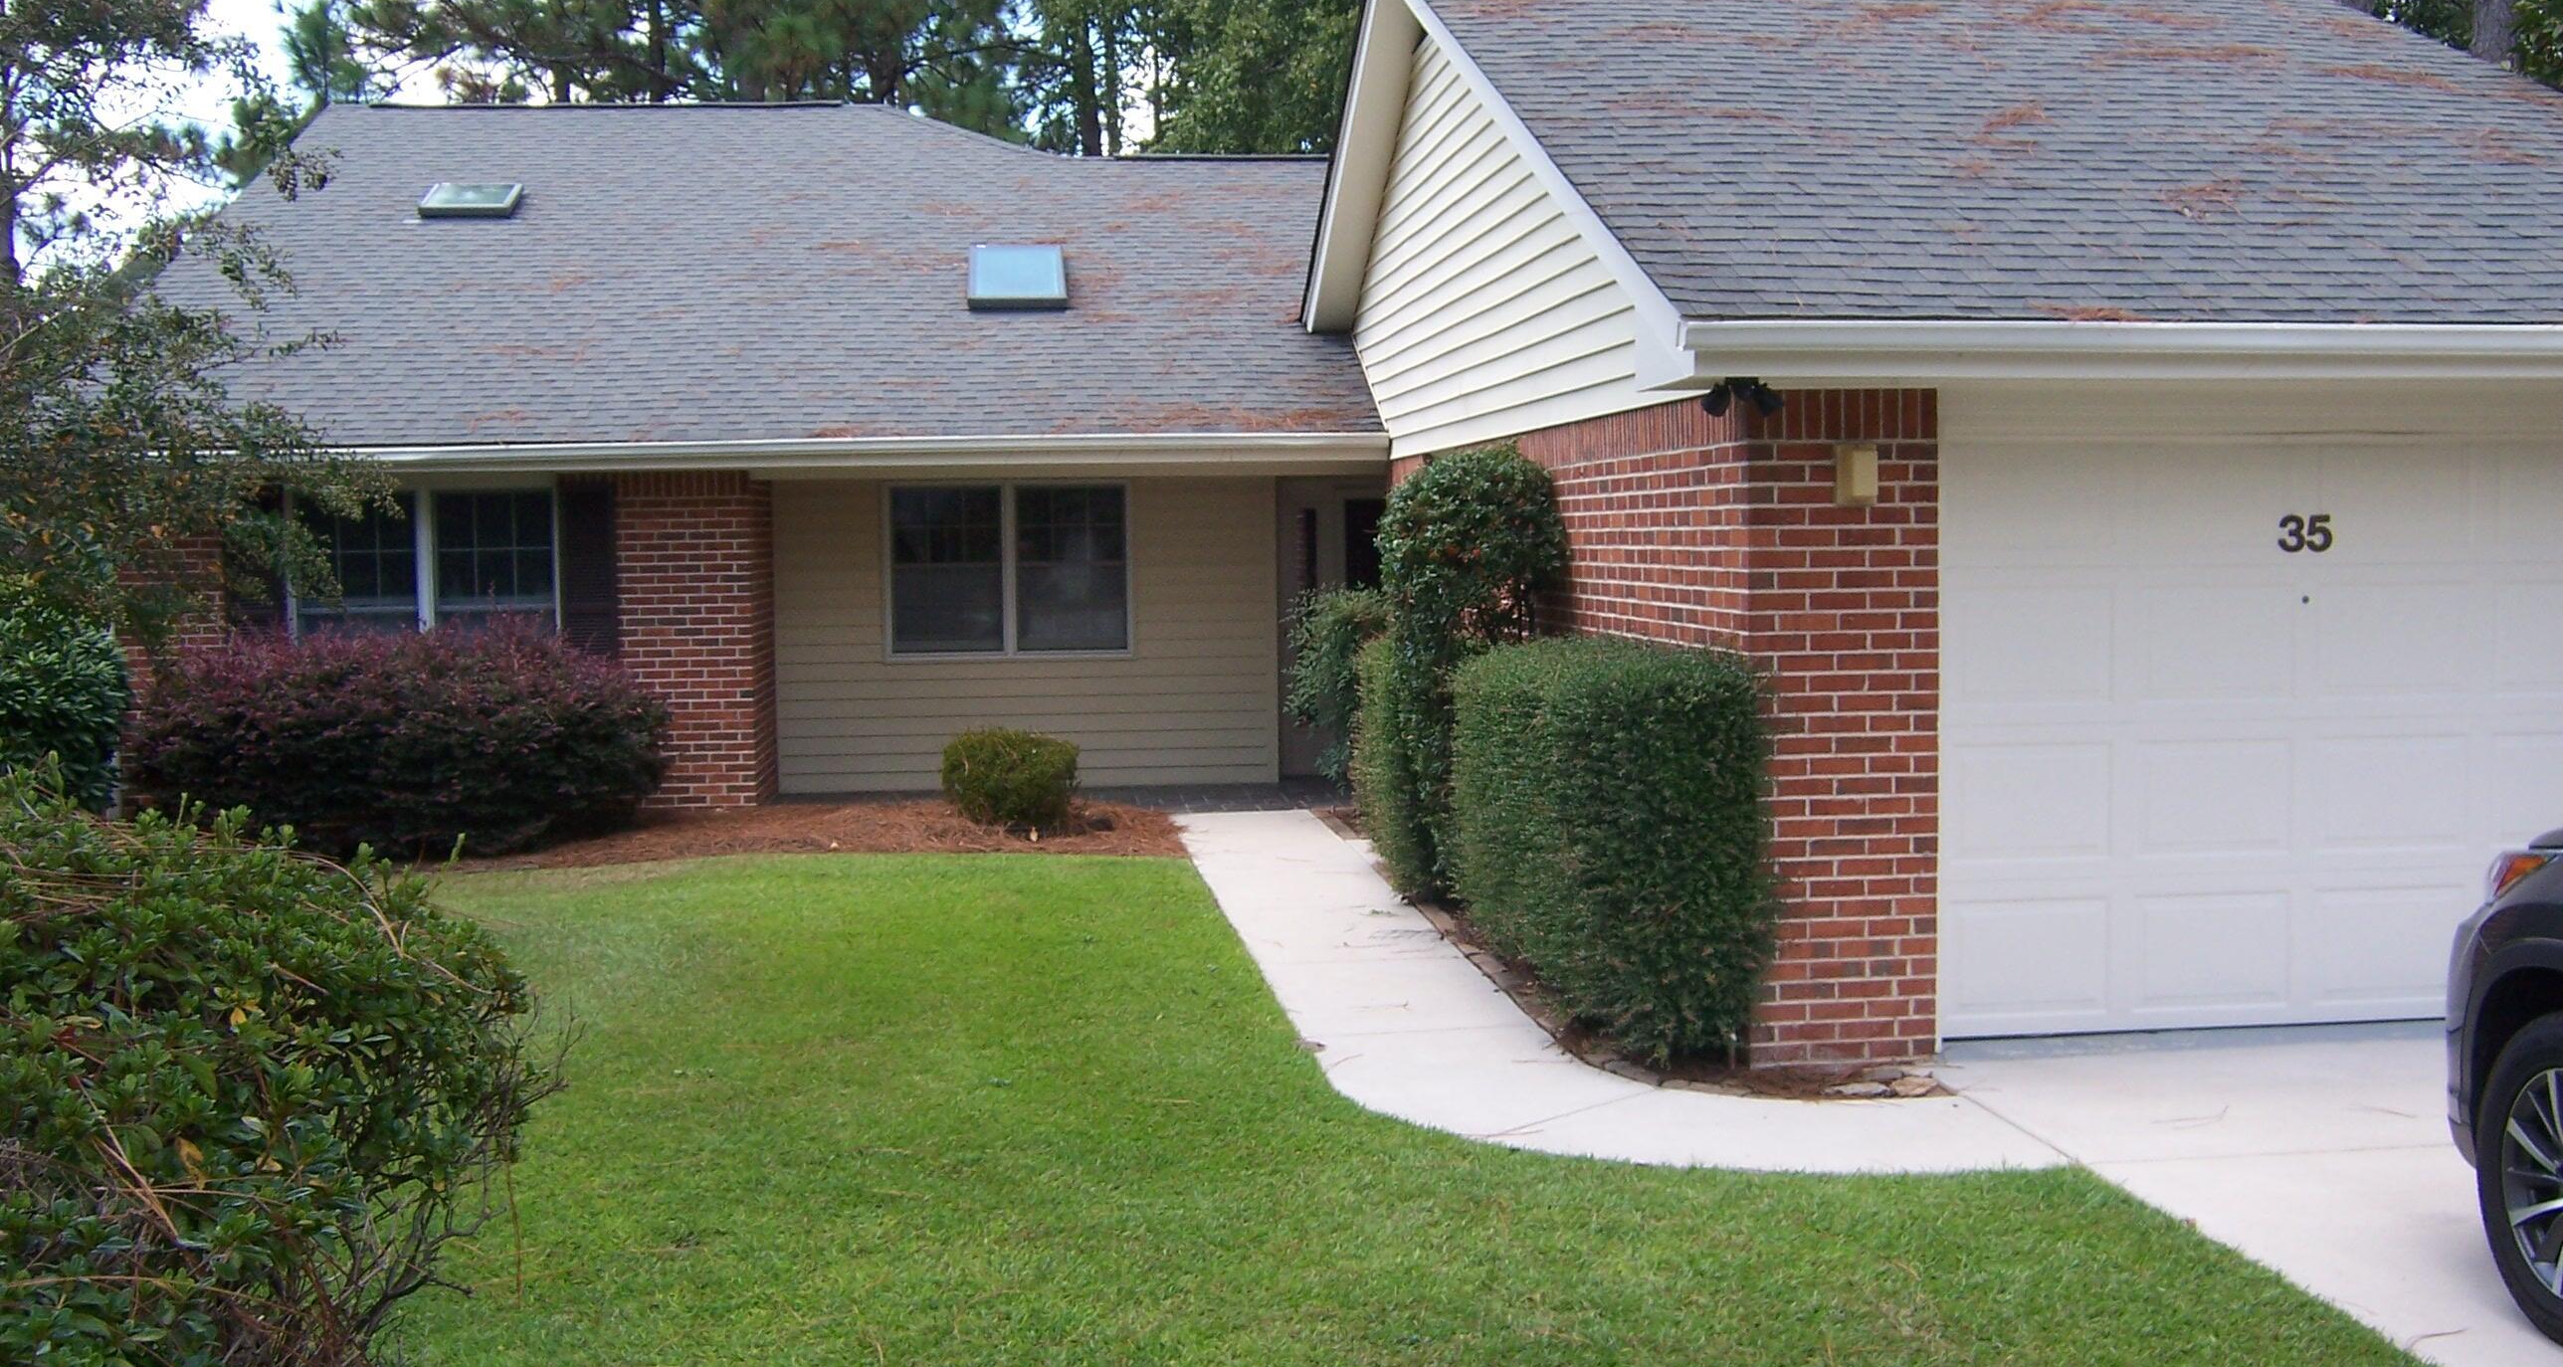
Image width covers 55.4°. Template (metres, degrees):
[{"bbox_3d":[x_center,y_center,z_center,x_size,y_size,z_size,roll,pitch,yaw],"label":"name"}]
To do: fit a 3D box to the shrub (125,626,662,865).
[{"bbox_3d":[-5.078,0.287,14.261,2.780,1.260,1.550,-1,3,-7],"label":"shrub"}]

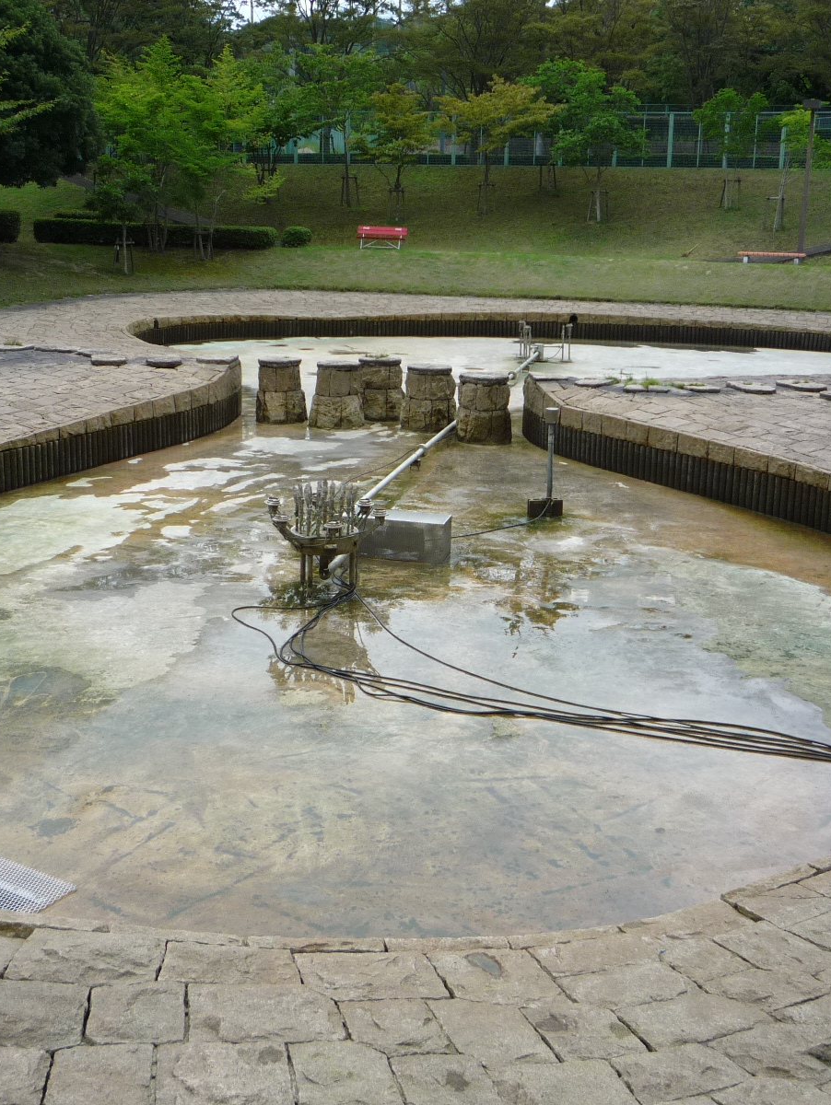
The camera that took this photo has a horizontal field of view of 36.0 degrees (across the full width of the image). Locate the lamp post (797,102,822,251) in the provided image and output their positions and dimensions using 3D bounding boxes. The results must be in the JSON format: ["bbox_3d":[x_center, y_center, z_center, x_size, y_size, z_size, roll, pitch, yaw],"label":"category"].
[{"bbox_3d":[10.516,-10.072,34.266,0.520,3.993,0.520,1,16,0],"label":"lamp post"}]

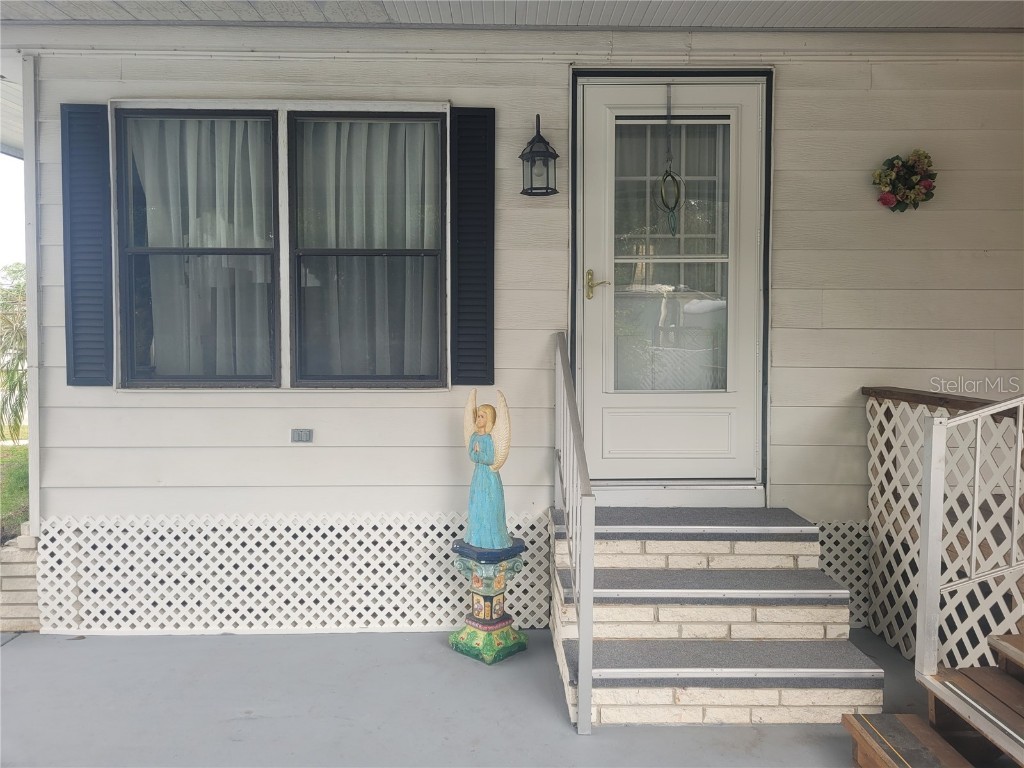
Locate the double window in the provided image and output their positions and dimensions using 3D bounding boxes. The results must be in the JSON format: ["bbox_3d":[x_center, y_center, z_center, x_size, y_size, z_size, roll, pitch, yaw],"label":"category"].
[{"bbox_3d":[-1.167,-0.684,3.890,1.652,1.390,0.080,0,3,-1],"label":"double window"}]

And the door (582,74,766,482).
[{"bbox_3d":[0.817,-0.536,3.928,0.961,2.038,0.060,0,3,-1],"label":"door"}]

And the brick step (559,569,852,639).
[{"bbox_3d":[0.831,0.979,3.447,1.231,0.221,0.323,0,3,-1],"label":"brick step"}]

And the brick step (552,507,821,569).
[{"bbox_3d":[0.826,0.752,3.791,1.231,0.203,0.401,0,3,-1],"label":"brick step"}]

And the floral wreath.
[{"bbox_3d":[1.982,-1.024,3.880,0.326,0.310,0.100,0,3,-1],"label":"floral wreath"}]

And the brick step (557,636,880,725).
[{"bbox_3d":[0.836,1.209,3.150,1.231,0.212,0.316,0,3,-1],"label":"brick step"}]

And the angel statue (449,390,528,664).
[{"bbox_3d":[-0.106,0.659,3.722,0.290,1.257,0.290,2,3,39],"label":"angel statue"}]

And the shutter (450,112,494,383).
[{"bbox_3d":[-0.199,-0.696,3.895,0.224,1.389,0.030,0,3,-1],"label":"shutter"}]

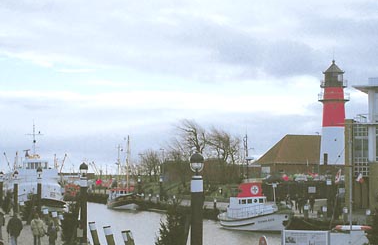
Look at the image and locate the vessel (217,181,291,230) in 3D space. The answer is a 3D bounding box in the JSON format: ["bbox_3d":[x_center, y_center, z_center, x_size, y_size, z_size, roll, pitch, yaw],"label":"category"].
[{"bbox_3d":[6.290,8.063,77.847,7.800,4.700,2.900,1,-4,-15],"label":"vessel"}]

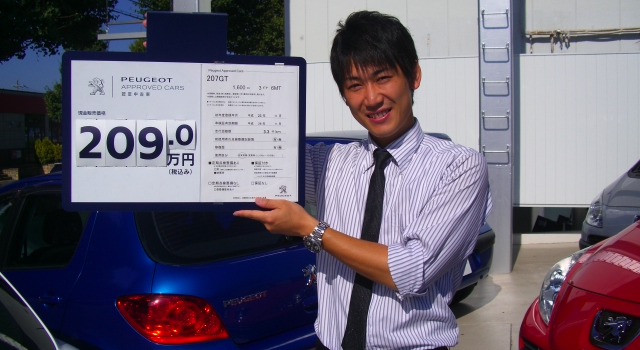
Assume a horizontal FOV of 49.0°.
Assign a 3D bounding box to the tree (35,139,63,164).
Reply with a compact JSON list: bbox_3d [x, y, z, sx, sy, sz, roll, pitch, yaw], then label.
[{"bbox_3d":[-10.587,-0.920,27.500,1.150,1.100,1.100,-2,4,-21],"label":"tree"}]

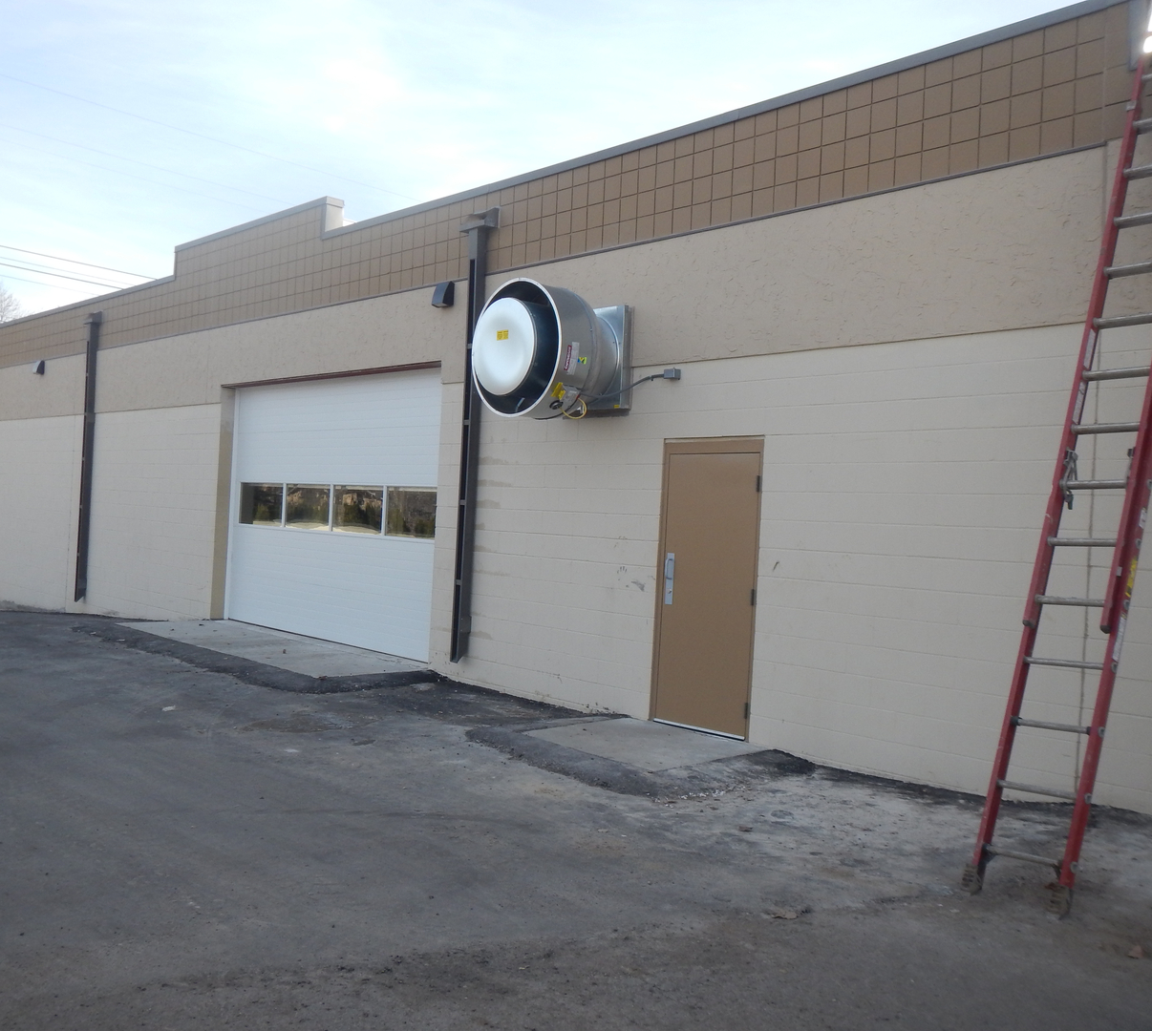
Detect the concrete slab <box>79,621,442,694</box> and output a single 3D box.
[{"bbox_3d":[-3.636,1.482,12.414,1.450,0.130,5.150,2,0,-43],"label":"concrete slab"}]

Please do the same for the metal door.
[{"bbox_3d":[1.028,0.529,8.573,0.100,2.250,1.000,2,0,-43],"label":"metal door"}]

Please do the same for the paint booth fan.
[{"bbox_3d":[-0.153,-1.321,9.178,0.900,1.110,1.110,2,0,-43],"label":"paint booth fan"}]

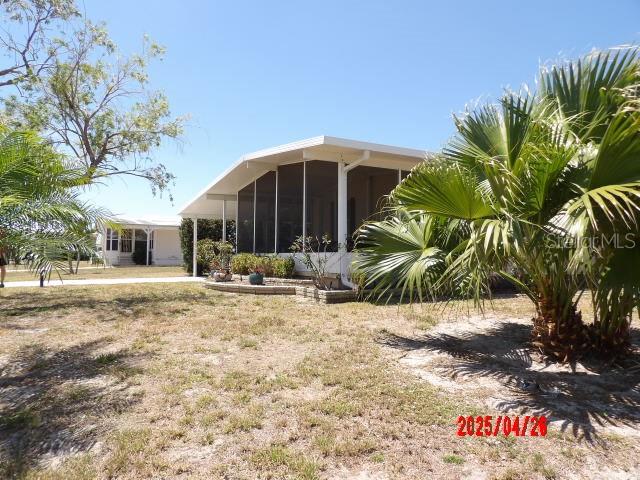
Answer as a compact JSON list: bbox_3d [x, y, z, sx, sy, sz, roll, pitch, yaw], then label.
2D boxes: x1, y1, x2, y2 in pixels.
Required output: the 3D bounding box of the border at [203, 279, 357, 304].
[{"bbox_3d":[-1.030,1.150,10.250,4.300,0.280,1.200,-1,-2,38],"label":"border"}]

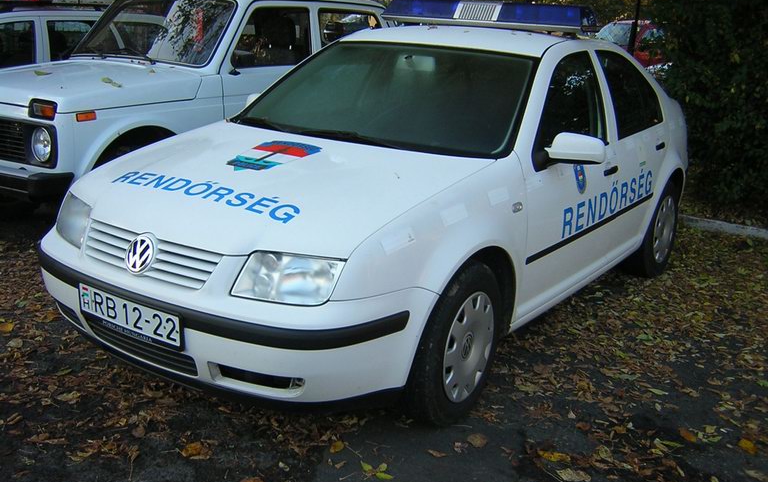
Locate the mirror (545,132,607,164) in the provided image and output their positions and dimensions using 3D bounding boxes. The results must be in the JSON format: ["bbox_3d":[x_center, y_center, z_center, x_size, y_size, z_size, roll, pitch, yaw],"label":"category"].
[{"bbox_3d":[0.802,-0.388,3.347,0.220,0.130,0.125,13,18,33],"label":"mirror"}]

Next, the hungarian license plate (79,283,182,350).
[{"bbox_3d":[-0.864,0.247,2.692,0.520,0.112,0.020,13,17,33],"label":"hungarian license plate"}]

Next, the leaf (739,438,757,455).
[{"bbox_3d":[1.358,0.766,2.981,0.052,0.015,0.102,1,15,-6],"label":"leaf"}]

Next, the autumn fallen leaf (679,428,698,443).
[{"bbox_3d":[1.158,0.740,3.044,0.039,0.015,0.095,-3,16,-19],"label":"autumn fallen leaf"}]

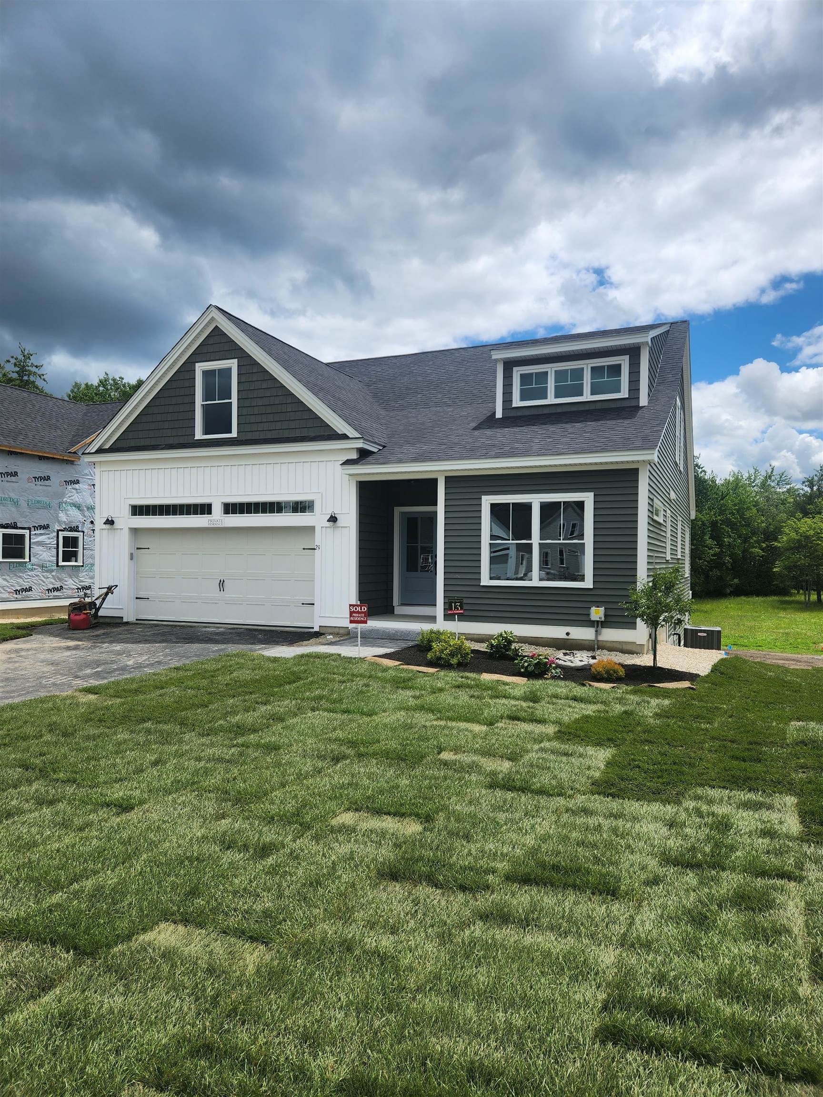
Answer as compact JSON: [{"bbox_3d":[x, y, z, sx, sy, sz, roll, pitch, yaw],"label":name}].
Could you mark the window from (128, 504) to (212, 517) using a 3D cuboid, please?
[{"bbox_3d":[-5.481,-0.867,16.600,2.405,0.288,0.080,0,-1,23],"label":"window"}]

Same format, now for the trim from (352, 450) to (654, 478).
[{"bbox_3d":[1.411,-1.526,13.452,5.929,0.240,0.250,0,-1,23],"label":"trim"}]

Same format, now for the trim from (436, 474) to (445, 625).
[{"bbox_3d":[0.589,0.031,13.970,0.151,2.866,0.120,0,-1,23],"label":"trim"}]

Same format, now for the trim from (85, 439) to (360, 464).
[{"bbox_3d":[-4.282,-2.102,15.862,7.365,0.190,0.200,0,-1,23],"label":"trim"}]

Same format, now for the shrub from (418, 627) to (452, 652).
[{"bbox_3d":[0.411,1.503,12.097,0.627,0.403,0.596,1,-1,0],"label":"shrub"}]

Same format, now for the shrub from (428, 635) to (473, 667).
[{"bbox_3d":[0.561,1.431,10.562,0.650,0.430,0.600,1,-1,0],"label":"shrub"}]

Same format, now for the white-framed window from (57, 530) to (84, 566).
[{"bbox_3d":[-10.189,0.013,21.800,0.100,1.022,0.862,0,-1,26],"label":"white-framed window"}]

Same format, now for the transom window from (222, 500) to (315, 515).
[{"bbox_3d":[-3.057,-0.858,15.549,2.370,0.289,0.080,0,-1,23],"label":"transom window"}]

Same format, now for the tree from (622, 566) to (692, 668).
[{"bbox_3d":[3.616,0.994,10.785,1.013,1.495,0.963,0,-1,23],"label":"tree"}]

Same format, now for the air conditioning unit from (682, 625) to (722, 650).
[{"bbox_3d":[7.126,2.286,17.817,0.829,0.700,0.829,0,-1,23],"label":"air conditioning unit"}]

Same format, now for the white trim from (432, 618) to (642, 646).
[{"bbox_3d":[2.165,1.477,13.087,3.714,0.217,0.050,0,-1,23],"label":"white trim"}]

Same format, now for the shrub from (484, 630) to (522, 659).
[{"bbox_3d":[1.458,1.517,11.655,0.591,0.442,0.562,1,-1,0],"label":"shrub"}]

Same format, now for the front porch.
[{"bbox_3d":[0.019,0.059,14.897,1.750,2.786,1.550,0,-1,23],"label":"front porch"}]

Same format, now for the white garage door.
[{"bbox_3d":[-4.221,0.577,16.134,4.837,2.124,0.070,0,-1,23],"label":"white garage door"}]

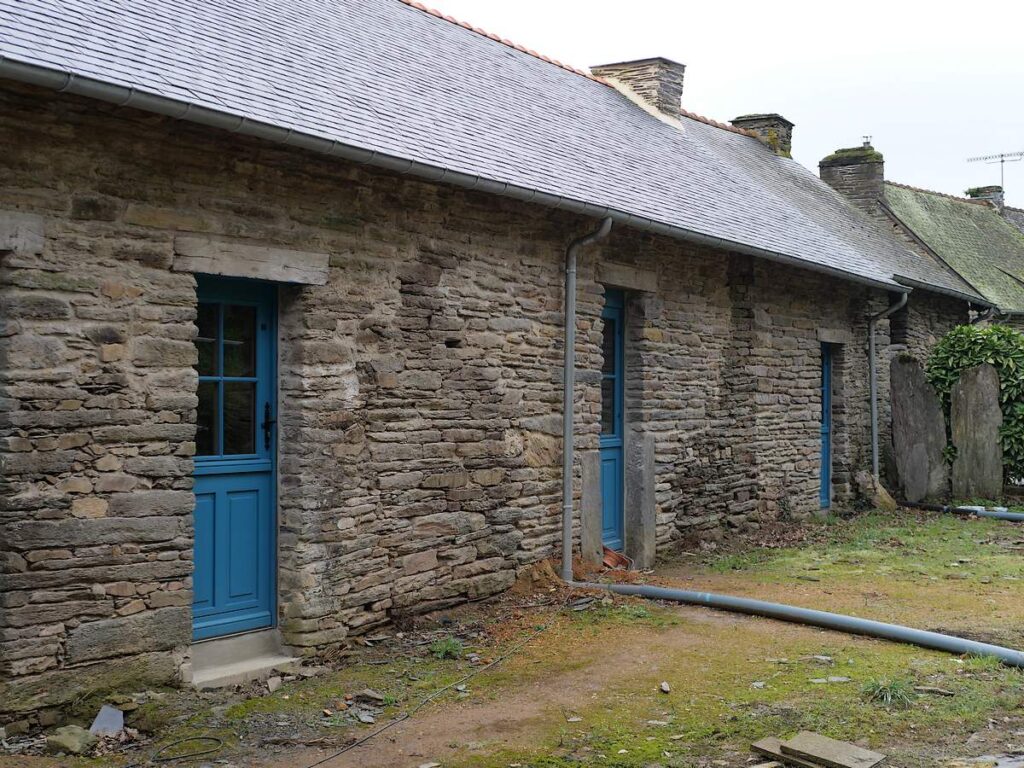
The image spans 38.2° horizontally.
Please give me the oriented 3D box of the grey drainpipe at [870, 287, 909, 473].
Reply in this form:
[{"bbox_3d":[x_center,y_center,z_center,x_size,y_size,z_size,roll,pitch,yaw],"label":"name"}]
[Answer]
[{"bbox_3d":[4.853,0.024,18.988,0.450,2.389,0.110,0,-1,30],"label":"grey drainpipe"}]

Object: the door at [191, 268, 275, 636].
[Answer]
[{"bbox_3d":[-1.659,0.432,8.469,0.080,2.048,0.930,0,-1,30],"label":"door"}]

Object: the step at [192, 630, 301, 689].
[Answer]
[{"bbox_3d":[-1.556,1.568,8.446,0.240,0.224,0.930,0,-1,30],"label":"step"}]

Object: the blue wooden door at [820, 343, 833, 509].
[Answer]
[{"bbox_3d":[3.689,0.519,17.836,0.080,2.021,0.920,0,-1,30],"label":"blue wooden door"}]

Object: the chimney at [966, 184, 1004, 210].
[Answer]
[{"bbox_3d":[10.598,-4.116,33.000,0.620,0.600,0.530,0,-1,42],"label":"chimney"}]

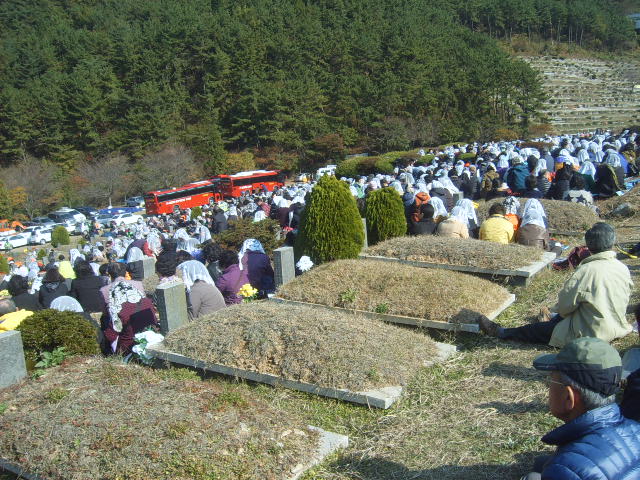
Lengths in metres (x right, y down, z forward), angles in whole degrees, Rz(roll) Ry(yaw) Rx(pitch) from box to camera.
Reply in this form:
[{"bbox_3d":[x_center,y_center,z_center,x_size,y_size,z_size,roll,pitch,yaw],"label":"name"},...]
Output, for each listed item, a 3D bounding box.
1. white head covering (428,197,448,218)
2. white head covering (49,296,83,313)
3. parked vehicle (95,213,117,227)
[{"bbox_3d":[1.575,-0.432,8.600,0.250,0.300,0.250,-7,15,-19],"label":"white head covering"},{"bbox_3d":[-2.029,0.583,5.200,0.250,0.260,0.270,-9,11,-25],"label":"white head covering"},{"bbox_3d":[-29.138,-2.804,90.000,1.800,1.470,4.500,3,12,33],"label":"parked vehicle"}]

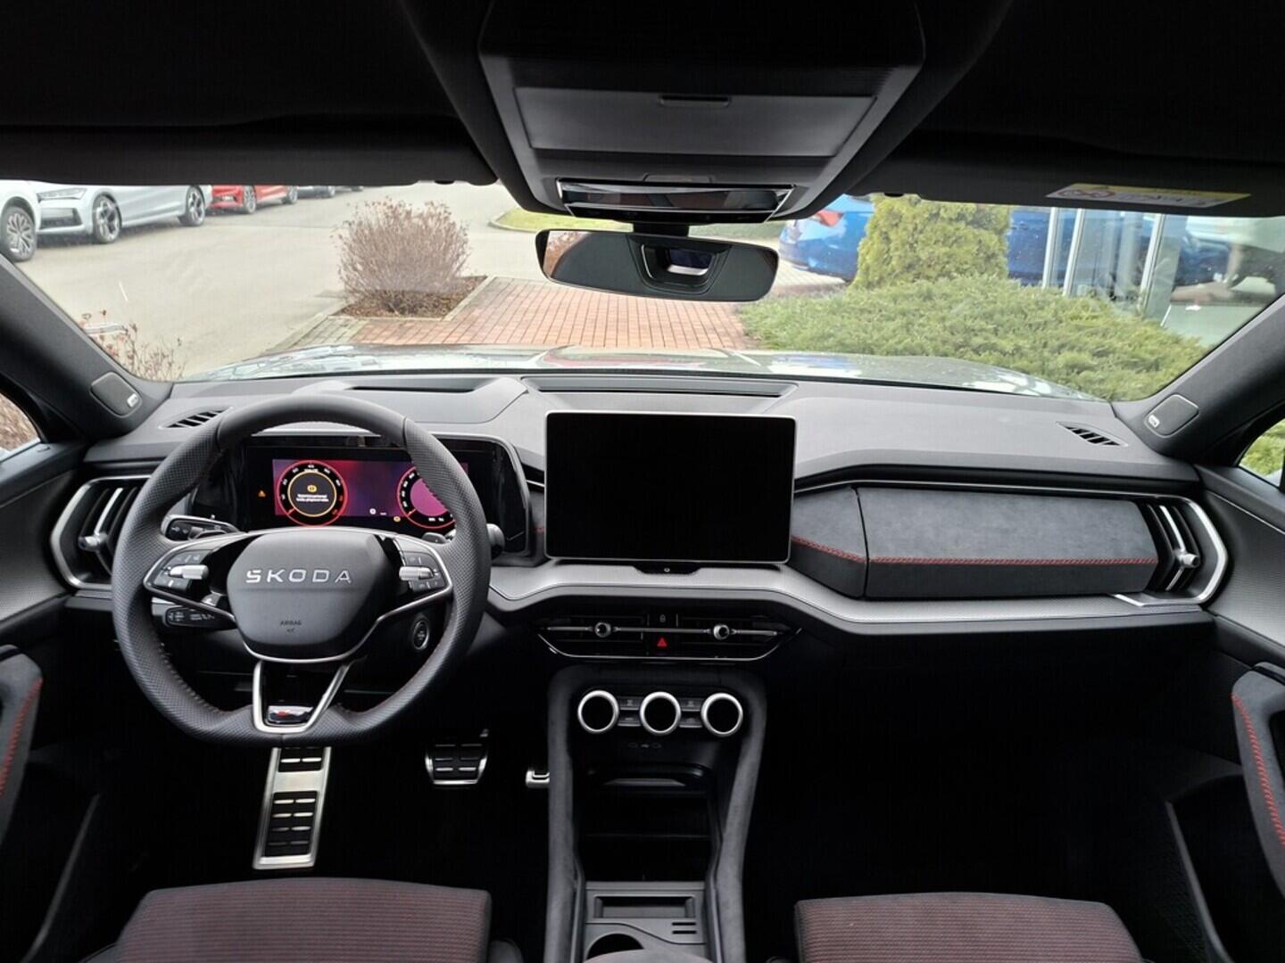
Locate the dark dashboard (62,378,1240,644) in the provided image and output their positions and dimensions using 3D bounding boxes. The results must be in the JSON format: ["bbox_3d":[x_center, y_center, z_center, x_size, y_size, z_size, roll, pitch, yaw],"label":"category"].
[{"bbox_3d":[0.001,0.030,1.208,1.420,0.310,0.450,1,20,-2],"label":"dark dashboard"}]

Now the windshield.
[{"bbox_3d":[0.012,-0.186,1.031,1.400,0.160,0.770,1,-11,-2],"label":"windshield"}]

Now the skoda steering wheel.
[{"bbox_3d":[-0.338,0.090,0.880,0.372,0.352,0.120,1,-5,-2],"label":"skoda steering wheel"}]

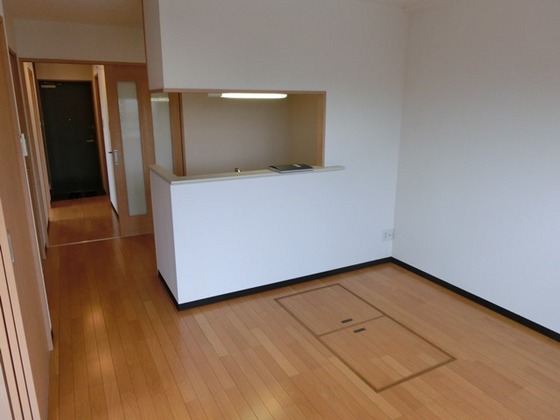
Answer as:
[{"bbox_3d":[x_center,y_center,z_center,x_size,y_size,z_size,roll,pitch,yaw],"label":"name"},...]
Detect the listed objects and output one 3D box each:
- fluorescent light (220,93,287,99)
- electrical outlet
[{"bbox_3d":[-0.205,-0.942,3.329,0.593,0.055,0.090,-7,16,-26],"label":"fluorescent light"},{"bbox_3d":[1.074,0.251,4.004,0.120,0.120,0.018,-7,16,-26],"label":"electrical outlet"}]

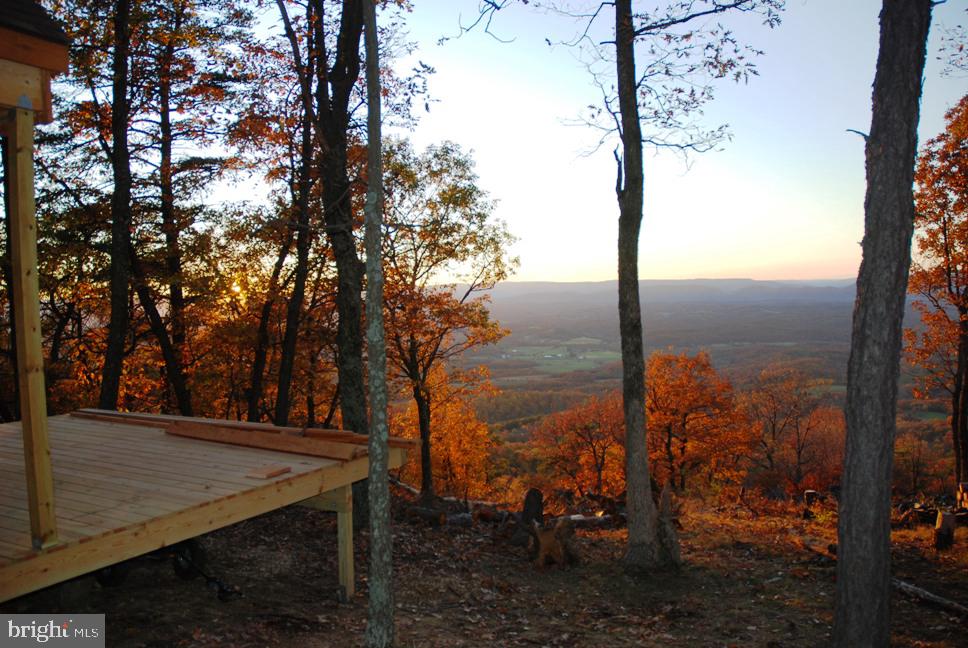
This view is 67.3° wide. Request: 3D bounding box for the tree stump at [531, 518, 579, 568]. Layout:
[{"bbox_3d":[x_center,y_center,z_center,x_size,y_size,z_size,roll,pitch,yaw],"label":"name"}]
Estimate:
[{"bbox_3d":[0.727,2.244,7.500,0.460,0.470,0.430,-1,3,0],"label":"tree stump"}]

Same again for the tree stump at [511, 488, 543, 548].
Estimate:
[{"bbox_3d":[0.491,2.248,8.400,0.340,0.670,0.340,-1,2,0],"label":"tree stump"}]

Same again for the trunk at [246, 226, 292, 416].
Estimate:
[{"bbox_3d":[-3.533,0.462,12.000,0.240,4.130,0.240,9,0,0],"label":"trunk"}]

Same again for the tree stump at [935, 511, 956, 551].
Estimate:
[{"bbox_3d":[4.825,2.159,7.600,0.210,0.390,0.210,0,3,33],"label":"tree stump"}]

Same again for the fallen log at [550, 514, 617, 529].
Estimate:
[{"bbox_3d":[1.257,2.445,9.000,0.880,0.170,0.170,-2,3,-5],"label":"fallen log"}]

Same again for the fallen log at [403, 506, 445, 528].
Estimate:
[{"bbox_3d":[-0.724,2.396,9.000,0.530,0.180,0.180,0,3,28],"label":"fallen log"}]

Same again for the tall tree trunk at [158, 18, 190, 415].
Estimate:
[{"bbox_3d":[-5.406,-1.488,12.800,0.280,7.870,0.280,-3,0,0],"label":"tall tree trunk"}]

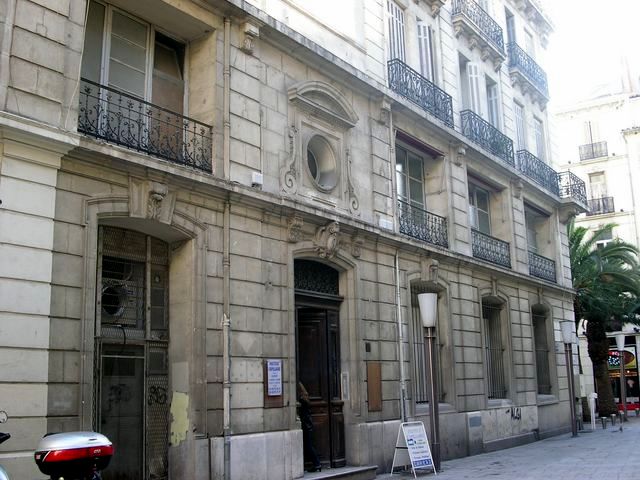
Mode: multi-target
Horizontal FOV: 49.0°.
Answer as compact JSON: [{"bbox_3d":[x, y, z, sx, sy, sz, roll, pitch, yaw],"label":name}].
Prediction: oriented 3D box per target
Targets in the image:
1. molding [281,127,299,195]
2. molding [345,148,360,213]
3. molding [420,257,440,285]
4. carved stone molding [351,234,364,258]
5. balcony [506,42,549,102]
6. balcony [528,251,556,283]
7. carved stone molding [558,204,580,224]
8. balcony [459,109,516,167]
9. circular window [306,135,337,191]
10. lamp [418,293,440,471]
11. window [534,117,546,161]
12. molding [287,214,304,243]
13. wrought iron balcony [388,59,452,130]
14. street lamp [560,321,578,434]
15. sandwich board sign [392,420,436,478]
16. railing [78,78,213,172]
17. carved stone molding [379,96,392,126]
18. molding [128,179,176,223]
[{"bbox_3d":[-0.556,-1.535,13.341,0.144,1.309,0.495,-10,-15,35],"label":"molding"},{"bbox_3d":[0.711,-1.279,15.374,0.120,1.400,0.355,-10,-15,35],"label":"molding"},{"bbox_3d":[2.676,0.748,17.139,0.320,0.701,0.433,-10,-15,35],"label":"molding"},{"bbox_3d":[0.805,0.141,15.085,0.190,0.460,0.230,-10,-15,35],"label":"carved stone molding"},{"bbox_3d":[7.763,-6.270,26.188,0.380,1.013,3.041,-10,-15,35],"label":"balcony"},{"bbox_3d":[7.066,0.884,22.323,0.070,0.740,2.420,-10,-14,35],"label":"balcony"},{"bbox_3d":[9.605,-0.973,26.956,0.670,0.618,0.567,-10,-15,35],"label":"carved stone molding"},{"bbox_3d":[5.203,-3.056,21.663,0.309,0.979,3.453,-10,-15,35],"label":"balcony"},{"bbox_3d":[-0.031,-1.424,13.138,0.280,1.060,0.990,-10,-14,35],"label":"circular window"},{"bbox_3d":[2.345,2.916,14.679,0.402,3.659,0.402,-10,-15,35],"label":"lamp"},{"bbox_3d":[8.245,-3.252,26.392,0.206,2.752,1.082,-10,-15,35],"label":"window"},{"bbox_3d":[-0.468,-0.217,13.403,0.200,0.470,0.260,-10,-15,35],"label":"molding"},{"bbox_3d":[2.746,-3.838,18.687,0.300,0.899,2.980,-10,-15,35],"label":"wrought iron balcony"},{"bbox_3d":[8.481,4.683,23.760,0.450,3.800,0.450,-6,-13,19],"label":"street lamp"},{"bbox_3d":[1.747,3.921,13.179,0.595,0.948,0.585,9,-15,-41],"label":"sandwich board sign"},{"bbox_3d":[-2.570,-1.685,10.734,0.082,0.835,2.618,-10,-15,35],"label":"railing"},{"bbox_3d":[1.581,-3.102,16.972,0.200,0.570,0.270,-10,-15,35],"label":"carved stone molding"},{"bbox_3d":[-2.514,-0.570,10.577,0.290,0.540,0.650,-10,-15,35],"label":"molding"}]

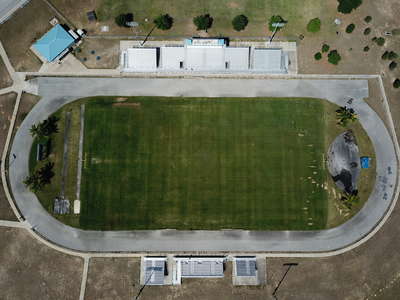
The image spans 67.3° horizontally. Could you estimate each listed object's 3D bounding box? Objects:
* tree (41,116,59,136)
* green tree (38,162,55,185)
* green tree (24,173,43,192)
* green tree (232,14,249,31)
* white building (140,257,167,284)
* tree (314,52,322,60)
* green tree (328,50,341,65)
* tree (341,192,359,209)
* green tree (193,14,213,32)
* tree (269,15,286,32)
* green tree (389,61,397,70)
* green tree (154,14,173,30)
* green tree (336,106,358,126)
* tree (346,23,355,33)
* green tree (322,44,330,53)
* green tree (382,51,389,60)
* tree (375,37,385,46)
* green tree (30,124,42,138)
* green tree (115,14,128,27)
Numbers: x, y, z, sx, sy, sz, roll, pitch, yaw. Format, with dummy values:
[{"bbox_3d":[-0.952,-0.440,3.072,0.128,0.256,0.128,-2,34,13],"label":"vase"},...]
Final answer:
[{"bbox_3d":[-69.691,-10.615,138.644,8.000,6.500,8.000,0,85,0],"label":"tree"},{"bbox_3d":[-69.617,10.693,136.686,7.500,6.800,8.500,0,85,0],"label":"green tree"},{"bbox_3d":[-74.931,14.715,136.007,8.200,7.500,8.200,0,85,0],"label":"green tree"},{"bbox_3d":[19.398,-60.625,143.174,7.300,6.500,7.300,0,85,0],"label":"green tree"},{"bbox_3d":[-20.330,53.976,134.225,9.800,4.000,11.500,0,85,0],"label":"white building"},{"bbox_3d":[56.599,-44.562,143.478,3.400,3.300,3.500,0,85,0],"label":"tree"},{"bbox_3d":[63.608,-43.603,142.065,5.600,4.600,5.800,0,85,0],"label":"green tree"},{"bbox_3d":[68.117,22.992,135.962,7.600,6.500,7.400,0,85,0],"label":"tree"},{"bbox_3d":[1.330,-60.101,142.723,8.600,7.200,8.200,0,85,0],"label":"green tree"},{"bbox_3d":[36.572,-60.082,142.677,7.000,6.300,7.000,0,85,0],"label":"tree"},{"bbox_3d":[91.900,-40.093,143.041,3.600,3.600,3.800,0,85,0],"label":"green tree"},{"bbox_3d":[-17.344,-60.441,142.740,7.600,6.500,7.000,0,85,0],"label":"green tree"},{"bbox_3d":[67.497,-14.743,138.404,8.700,7.000,8.300,0,85,0],"label":"green tree"},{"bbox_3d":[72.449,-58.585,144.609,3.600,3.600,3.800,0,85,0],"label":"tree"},{"bbox_3d":[60.291,-48.280,143.173,3.700,3.200,3.700,0,85,0],"label":"green tree"},{"bbox_3d":[88.623,-45.052,143.517,3.100,3.500,3.600,0,85,0],"label":"green tree"},{"bbox_3d":[86.373,-51.939,144.066,4.000,3.600,4.000,0,85,0],"label":"tree"},{"bbox_3d":[-74.906,-8.436,138.472,6.200,6.500,6.400,0,85,0],"label":"green tree"},{"bbox_3d":[-37.404,-61.562,143.136,6.300,6.000,6.000,0,85,0],"label":"green tree"}]

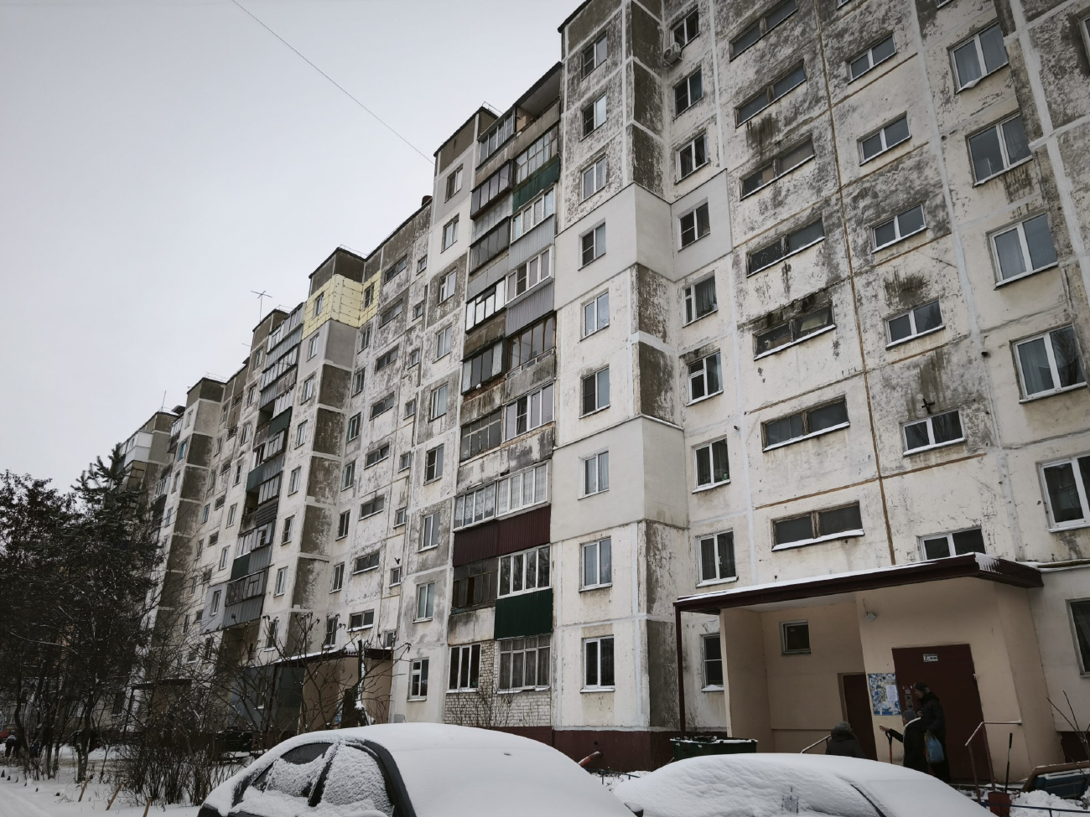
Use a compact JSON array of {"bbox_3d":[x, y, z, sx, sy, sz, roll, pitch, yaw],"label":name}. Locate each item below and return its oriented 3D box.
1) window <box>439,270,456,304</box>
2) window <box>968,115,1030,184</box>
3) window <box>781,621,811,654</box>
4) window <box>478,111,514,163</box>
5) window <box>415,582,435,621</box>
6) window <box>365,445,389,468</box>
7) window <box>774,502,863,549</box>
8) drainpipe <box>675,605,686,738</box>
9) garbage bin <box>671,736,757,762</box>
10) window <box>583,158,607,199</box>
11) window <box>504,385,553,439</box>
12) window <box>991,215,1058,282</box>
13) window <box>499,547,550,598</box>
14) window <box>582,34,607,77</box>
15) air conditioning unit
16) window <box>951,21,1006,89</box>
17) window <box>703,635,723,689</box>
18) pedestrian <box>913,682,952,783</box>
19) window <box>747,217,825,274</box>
[{"bbox_3d":[-4.696,-5.800,34.656,0.150,1.390,1.300,17,-25,-38],"label":"window"},{"bbox_3d":[11.181,-6.439,17.744,0.200,1.483,1.387,17,-26,-37],"label":"window"},{"bbox_3d":[6.518,5.968,18.865,0.200,0.816,0.826,17,-26,-37],"label":"window"},{"bbox_3d":[-2.246,-12.513,33.472,0.200,1.428,2.754,17,-26,-37],"label":"window"},{"bbox_3d":[-4.690,7.578,28.393,0.150,1.360,1.270,18,-27,-36],"label":"window"},{"bbox_3d":[-9.118,2.562,39.445,0.200,0.856,2.523,17,-26,-37],"label":"window"},{"bbox_3d":[7.258,3.184,19.403,0.180,0.876,2.656,17,-25,-36],"label":"window"},{"bbox_3d":[3.446,6.869,18.309,0.120,3.550,0.120,17,-25,-36],"label":"drainpipe"},{"bbox_3d":[3.000,6.413,12.701,1.100,1.100,1.000,18,-27,-36],"label":"garbage bin"},{"bbox_3d":[1.816,-8.380,26.396,0.150,1.360,1.270,18,-27,-36],"label":"window"},{"bbox_3d":[-0.601,0.182,27.372,0.180,1.523,3.081,17,-25,-36],"label":"window"},{"bbox_3d":[11.134,-3.709,16.835,0.180,1.386,1.333,17,-25,-36],"label":"window"},{"bbox_3d":[-0.691,5.389,23.998,0.150,1.360,2.750,18,-27,-36],"label":"window"},{"bbox_3d":[1.942,-13.894,28.475,0.150,1.360,1.270,18,-27,-36],"label":"window"},{"bbox_3d":[4.756,-13.296,27.054,0.300,0.540,0.720,18,-27,-36],"label":"air conditioning unit"},{"bbox_3d":[11.425,-9.273,19.099,0.150,1.370,1.230,17,-25,-38],"label":"window"},{"bbox_3d":[5.100,7.300,20.728,0.180,1.555,1.463,17,-25,-36],"label":"window"},{"bbox_3d":[7.048,5.863,13.115,0.500,1.670,0.520,-11,-25,30],"label":"pedestrian"},{"bbox_3d":[7.395,-5.025,22.469,0.150,0.750,2.570,17,-25,-38],"label":"window"}]

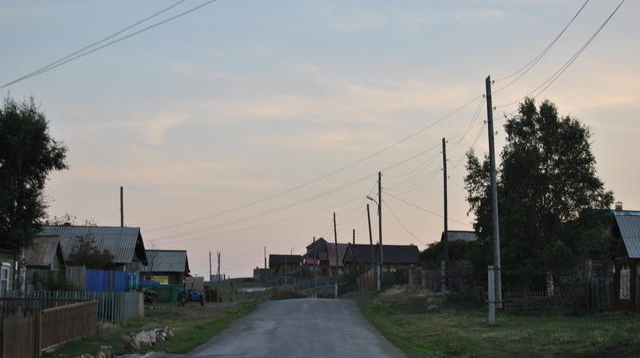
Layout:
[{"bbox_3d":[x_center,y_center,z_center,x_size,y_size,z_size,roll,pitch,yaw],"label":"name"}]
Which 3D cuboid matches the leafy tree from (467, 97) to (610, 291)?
[{"bbox_3d":[10.632,1.192,71.000,7.200,10.300,6.800,0,-3,0],"label":"leafy tree"}]

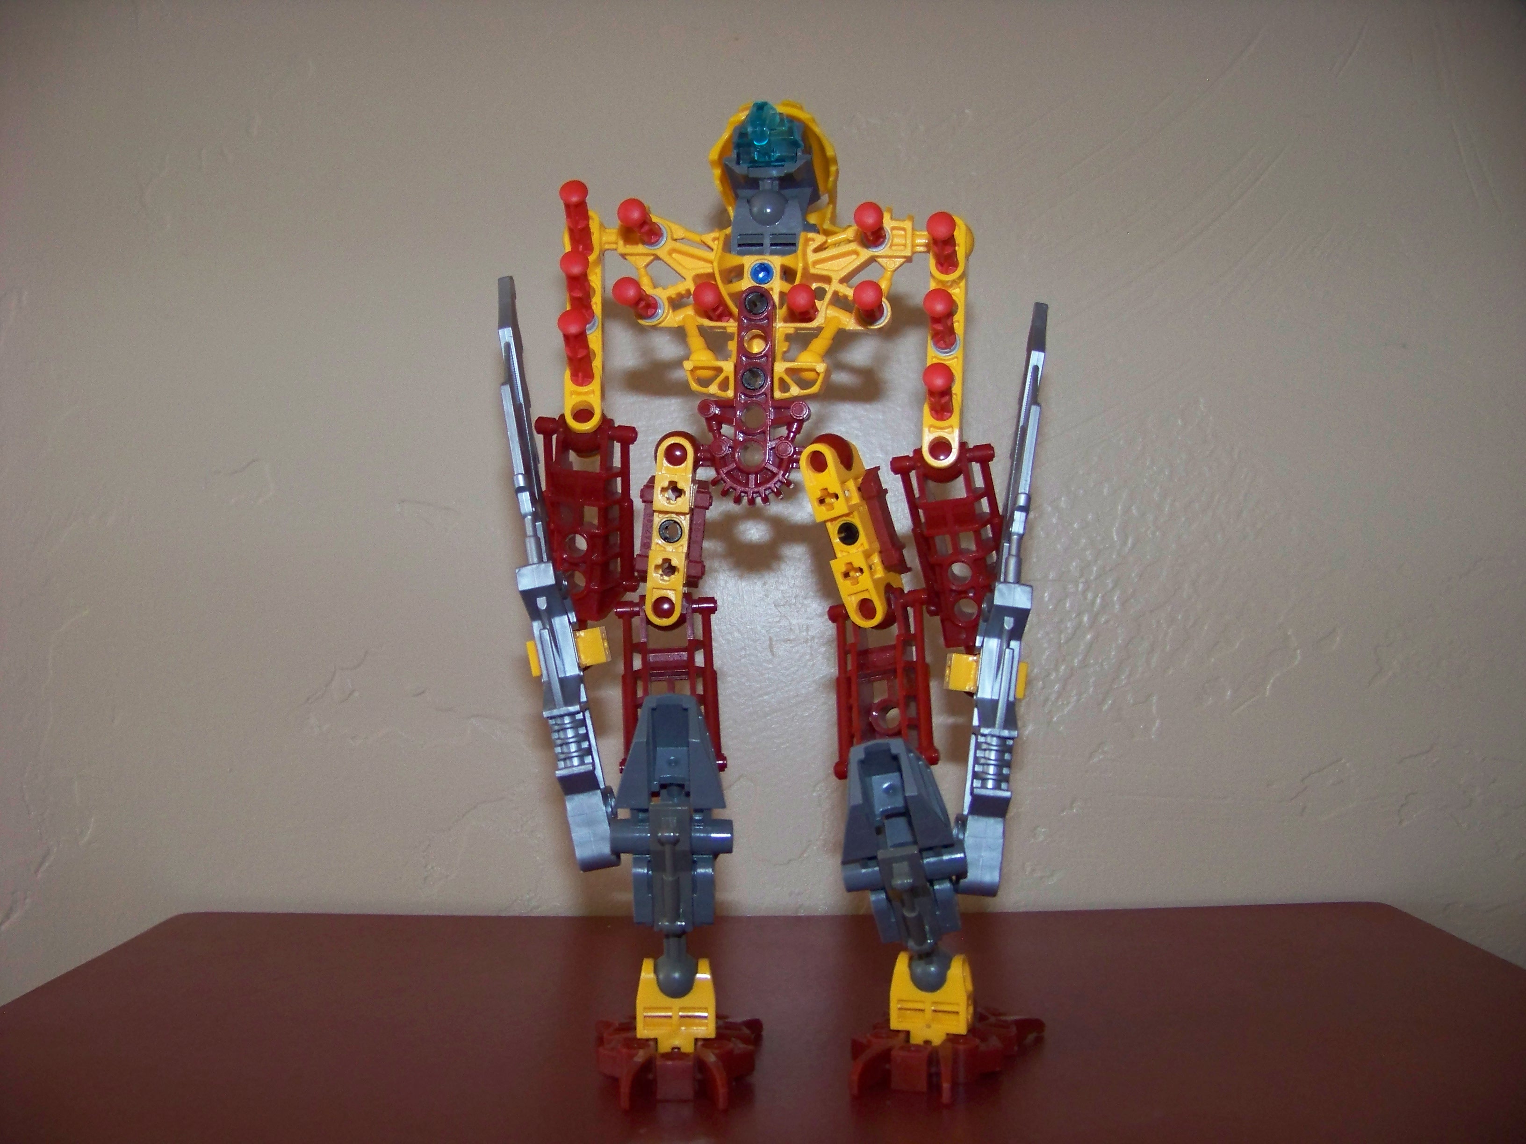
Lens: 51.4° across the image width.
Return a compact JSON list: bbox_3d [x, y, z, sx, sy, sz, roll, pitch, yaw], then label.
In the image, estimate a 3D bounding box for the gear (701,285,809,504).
[{"bbox_3d":[-0.002,-0.038,0.338,0.024,0.046,0.009,2,3,6],"label":"gear"}]

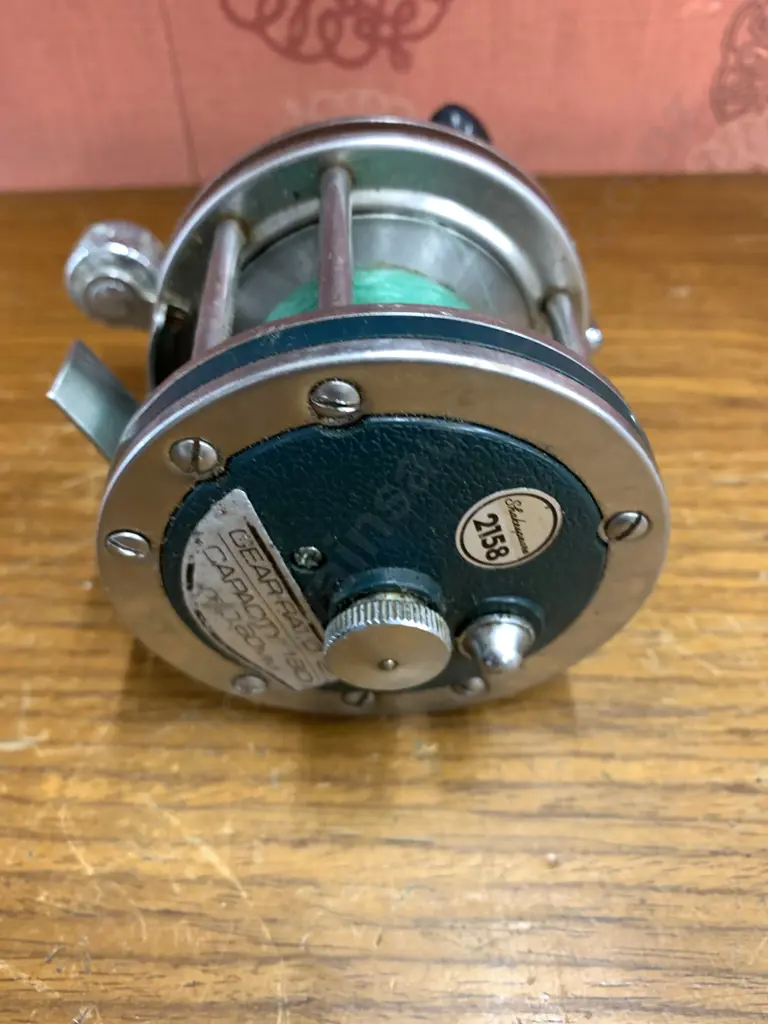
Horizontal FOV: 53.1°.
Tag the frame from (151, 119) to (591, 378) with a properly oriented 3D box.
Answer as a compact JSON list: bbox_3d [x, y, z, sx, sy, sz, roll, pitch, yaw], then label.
[{"bbox_3d":[-0.001,-0.016,0.141,0.086,0.086,0.058,-2,48,-2],"label":"frame"}]

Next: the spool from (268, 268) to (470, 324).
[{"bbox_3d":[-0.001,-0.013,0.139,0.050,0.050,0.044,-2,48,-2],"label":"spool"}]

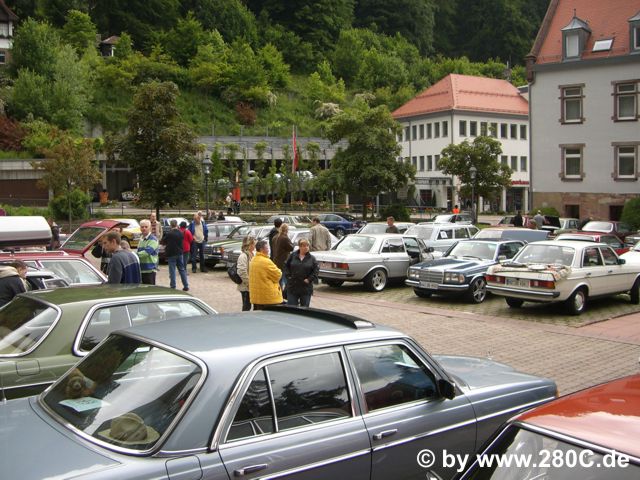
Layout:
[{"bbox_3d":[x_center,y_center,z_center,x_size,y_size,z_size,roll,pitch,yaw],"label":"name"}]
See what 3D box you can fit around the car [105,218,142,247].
[{"bbox_3d":[-9.900,-0.338,35.232,4.500,1.420,1.760,3,5,43],"label":"car"}]

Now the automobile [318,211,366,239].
[{"bbox_3d":[0.595,-0.754,40.032,4.450,1.390,1.730,2,4,32],"label":"automobile"}]

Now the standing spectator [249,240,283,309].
[{"bbox_3d":[-0.836,0.855,10.654,0.420,1.710,0.540,-3,5,-41],"label":"standing spectator"}]

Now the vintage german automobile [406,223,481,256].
[{"bbox_3d":[5.350,0.084,26.943,4.720,1.470,1.790,-3,4,-38],"label":"vintage german automobile"}]

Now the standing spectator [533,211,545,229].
[{"bbox_3d":[10.460,-0.543,33.555,0.520,1.750,0.350,2,4,21],"label":"standing spectator"}]

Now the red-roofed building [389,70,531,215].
[{"bbox_3d":[17.135,-10.641,77.491,14.900,14.900,10.100,-2,4,-29],"label":"red-roofed building"}]

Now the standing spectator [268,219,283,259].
[{"bbox_3d":[-1.102,0.358,17.800,0.520,1.790,0.360,1,3,12],"label":"standing spectator"}]

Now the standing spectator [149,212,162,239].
[{"bbox_3d":[-5.736,-0.035,24.500,0.540,1.820,0.360,1,3,12],"label":"standing spectator"}]

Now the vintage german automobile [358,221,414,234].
[{"bbox_3d":[2.951,0.077,26.358,4.650,1.420,1.770,-3,5,-39],"label":"vintage german automobile"}]

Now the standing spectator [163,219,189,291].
[{"bbox_3d":[-3.588,0.372,17.655,0.580,1.760,0.380,0,4,0],"label":"standing spectator"}]

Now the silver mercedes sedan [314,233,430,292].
[{"bbox_3d":[1.943,0.528,19.372,4.720,1.410,1.790,-3,5,-38],"label":"silver mercedes sedan"}]

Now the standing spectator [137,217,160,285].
[{"bbox_3d":[-3.223,0.530,13.157,0.520,1.820,0.360,3,4,36],"label":"standing spectator"}]

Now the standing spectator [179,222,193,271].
[{"bbox_3d":[-3.814,0.308,19.651,0.480,1.640,0.320,0,4,-6],"label":"standing spectator"}]

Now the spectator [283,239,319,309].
[{"bbox_3d":[-0.315,0.808,12.676,0.570,1.680,0.360,0,4,-2],"label":"spectator"}]

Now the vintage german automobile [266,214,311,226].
[{"bbox_3d":[-1.804,-0.652,38.334,4.650,1.430,1.780,2,4,36],"label":"vintage german automobile"}]

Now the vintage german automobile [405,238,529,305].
[{"bbox_3d":[4.174,0.647,17.497,4.640,1.380,1.790,-4,5,-42],"label":"vintage german automobile"}]

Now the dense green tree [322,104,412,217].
[{"bbox_3d":[3.244,-5.251,47.000,5.800,7.800,5.800,0,3,0],"label":"dense green tree"}]

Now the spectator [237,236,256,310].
[{"bbox_3d":[-1.150,0.769,11.300,0.380,1.660,0.500,0,3,6],"label":"spectator"}]

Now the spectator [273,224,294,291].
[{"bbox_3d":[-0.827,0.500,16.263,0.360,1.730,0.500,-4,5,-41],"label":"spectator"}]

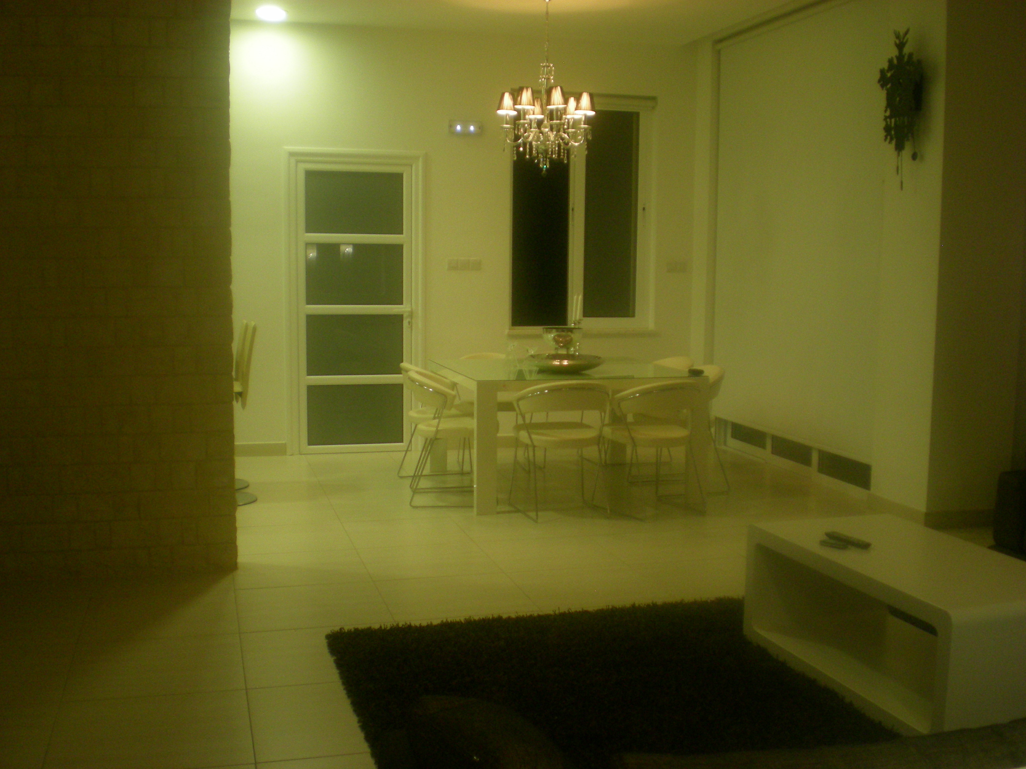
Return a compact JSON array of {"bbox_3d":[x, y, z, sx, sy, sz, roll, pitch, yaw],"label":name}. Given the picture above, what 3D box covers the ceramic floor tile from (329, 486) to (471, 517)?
[{"bbox_3d":[-0.719,0.721,6.676,0.600,0.010,0.595,-1,7,-15],"label":"ceramic floor tile"}]

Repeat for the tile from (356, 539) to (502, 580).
[{"bbox_3d":[-0.427,0.855,5.479,0.600,0.010,0.595,-1,7,-15],"label":"tile"}]

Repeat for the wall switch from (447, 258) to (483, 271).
[{"bbox_3d":[-0.348,-0.875,8.250,0.258,0.086,0.012,-1,7,-16],"label":"wall switch"}]

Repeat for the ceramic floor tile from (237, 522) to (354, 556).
[{"bbox_3d":[-1.160,0.805,5.874,0.600,0.010,0.595,-1,7,-15],"label":"ceramic floor tile"}]

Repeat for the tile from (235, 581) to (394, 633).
[{"bbox_3d":[-0.831,0.918,4.643,0.600,0.010,0.590,-1,7,-16],"label":"tile"}]

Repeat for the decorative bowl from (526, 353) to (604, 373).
[{"bbox_3d":[0.318,-0.129,6.893,0.470,0.105,0.470,1,6,0],"label":"decorative bowl"}]

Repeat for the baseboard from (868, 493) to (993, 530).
[{"bbox_3d":[2.374,0.701,6.375,0.440,0.088,0.540,-1,7,-16],"label":"baseboard"}]

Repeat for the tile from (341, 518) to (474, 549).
[{"bbox_3d":[-0.567,0.780,5.910,0.600,0.010,0.590,-1,7,-16],"label":"tile"}]

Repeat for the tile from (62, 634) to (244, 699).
[{"bbox_3d":[-1.240,0.985,3.928,0.600,0.010,0.590,-1,7,-16],"label":"tile"}]

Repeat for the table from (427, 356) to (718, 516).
[{"bbox_3d":[0.282,0.261,7.130,1.400,0.757,1.400,-1,7,-16],"label":"table"}]

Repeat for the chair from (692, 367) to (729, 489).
[{"bbox_3d":[1.070,0.278,7.284,0.540,0.775,0.560,-1,7,-15],"label":"chair"}]

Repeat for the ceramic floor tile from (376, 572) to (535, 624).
[{"bbox_3d":[-0.253,0.909,4.808,0.600,0.010,0.590,-1,7,-16],"label":"ceramic floor tile"}]

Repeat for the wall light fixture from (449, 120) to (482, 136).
[{"bbox_3d":[-0.341,-1.843,8.080,0.250,0.100,0.060,-1,7,-16],"label":"wall light fixture"}]

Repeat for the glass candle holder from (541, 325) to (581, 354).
[{"bbox_3d":[0.318,-0.249,7.361,0.262,0.257,0.262,0,6,0],"label":"glass candle holder"}]

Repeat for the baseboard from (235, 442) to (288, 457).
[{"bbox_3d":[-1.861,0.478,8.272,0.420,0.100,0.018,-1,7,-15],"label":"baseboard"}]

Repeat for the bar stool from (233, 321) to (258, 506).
[{"bbox_3d":[-1.718,0.159,6.527,0.480,1.050,0.450,-1,7,-16],"label":"bar stool"}]

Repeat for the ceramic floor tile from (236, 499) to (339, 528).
[{"bbox_3d":[-1.320,0.740,6.448,0.600,0.010,0.595,-1,7,-15],"label":"ceramic floor tile"}]

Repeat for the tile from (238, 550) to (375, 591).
[{"bbox_3d":[-1.003,0.868,5.310,0.600,0.010,0.595,-1,7,-15],"label":"tile"}]

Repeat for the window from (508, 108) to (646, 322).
[{"bbox_3d":[0.499,-1.279,8.763,1.070,1.650,0.100,-1,7,-15],"label":"window"}]

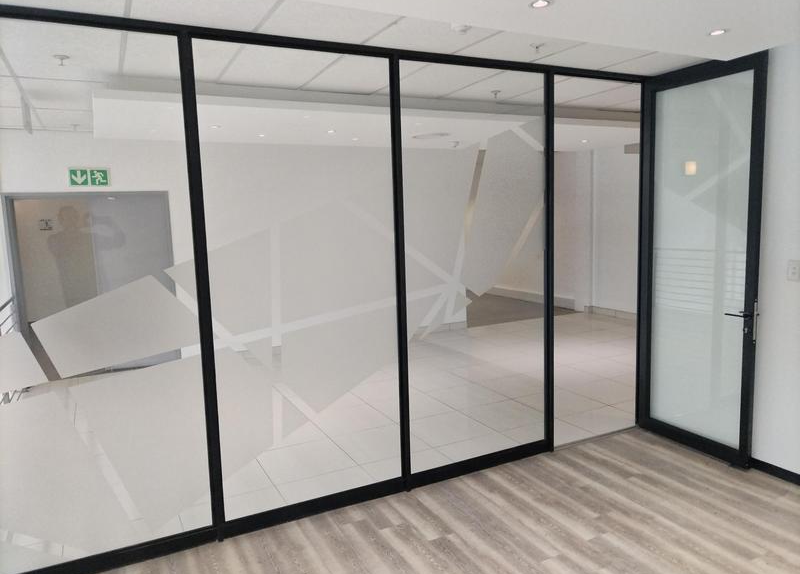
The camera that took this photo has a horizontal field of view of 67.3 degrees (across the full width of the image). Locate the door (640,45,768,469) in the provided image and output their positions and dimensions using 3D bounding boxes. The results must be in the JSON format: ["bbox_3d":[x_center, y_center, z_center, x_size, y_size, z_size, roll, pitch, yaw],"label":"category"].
[{"bbox_3d":[2.035,-0.157,4.140,0.045,2.615,0.875,-5,8,-26],"label":"door"}]

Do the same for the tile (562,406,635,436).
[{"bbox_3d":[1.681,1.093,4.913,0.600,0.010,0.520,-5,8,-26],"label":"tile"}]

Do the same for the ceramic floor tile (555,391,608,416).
[{"bbox_3d":[1.426,1.041,5.416,0.600,0.010,0.600,-5,8,-26],"label":"ceramic floor tile"}]

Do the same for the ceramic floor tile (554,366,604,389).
[{"bbox_3d":[1.690,0.934,6.231,0.600,0.010,0.600,-5,8,-26],"label":"ceramic floor tile"}]

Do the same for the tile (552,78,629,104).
[{"bbox_3d":[1.336,-1.586,4.871,0.600,0.015,1.150,-5,8,-26],"label":"tile"}]

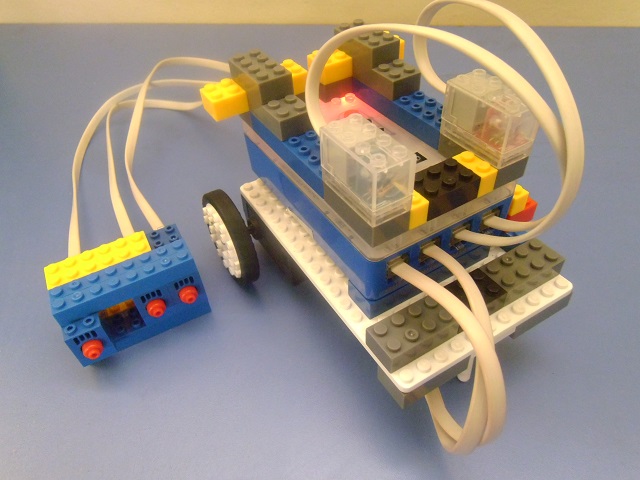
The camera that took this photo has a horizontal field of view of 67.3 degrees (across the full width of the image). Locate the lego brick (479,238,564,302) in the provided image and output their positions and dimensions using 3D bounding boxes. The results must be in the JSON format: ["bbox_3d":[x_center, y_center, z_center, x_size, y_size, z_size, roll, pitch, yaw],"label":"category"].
[{"bbox_3d":[0.083,0.013,0.201,0.032,0.011,0.016,-24,47,-20],"label":"lego brick"}]

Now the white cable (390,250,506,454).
[{"bbox_3d":[0.050,0.045,0.183,0.026,0.064,0.056,-24,47,-20],"label":"white cable"}]

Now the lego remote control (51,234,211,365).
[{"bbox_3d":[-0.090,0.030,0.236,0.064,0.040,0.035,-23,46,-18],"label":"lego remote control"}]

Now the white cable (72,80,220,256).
[{"bbox_3d":[-0.105,-0.059,0.305,0.131,0.046,0.133,-24,47,-20],"label":"white cable"}]

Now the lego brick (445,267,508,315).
[{"bbox_3d":[0.059,0.024,0.190,0.024,0.011,0.016,-24,47,-20],"label":"lego brick"}]

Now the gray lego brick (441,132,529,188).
[{"bbox_3d":[0.064,-0.035,0.193,0.016,0.010,0.032,-24,47,-20],"label":"gray lego brick"}]

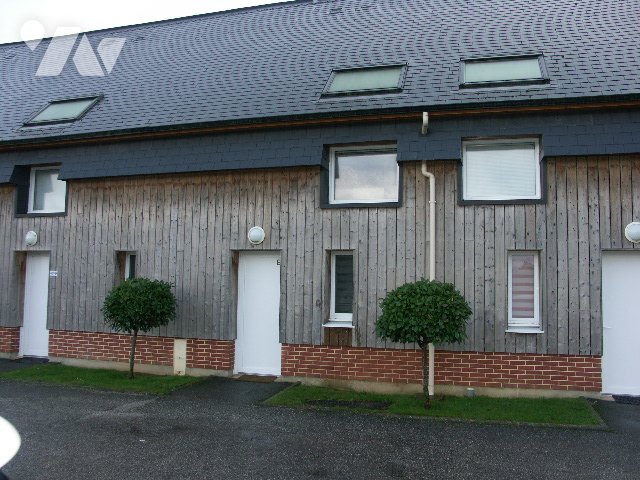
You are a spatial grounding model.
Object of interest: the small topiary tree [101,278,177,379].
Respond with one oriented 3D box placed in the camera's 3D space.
[{"bbox_3d":[-3.075,1.480,8.946,1.200,1.660,1.180,0,-4,16],"label":"small topiary tree"}]

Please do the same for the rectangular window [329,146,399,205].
[{"bbox_3d":[0.726,-1.068,8.802,1.160,0.950,0.080,0,-4,16],"label":"rectangular window"}]

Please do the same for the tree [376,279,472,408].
[{"bbox_3d":[1.448,1.429,7.418,1.280,1.770,1.250,0,-4,16],"label":"tree"}]

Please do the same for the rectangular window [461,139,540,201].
[{"bbox_3d":[2.776,-1.075,8.203,1.130,0.930,0.080,0,-4,16],"label":"rectangular window"}]

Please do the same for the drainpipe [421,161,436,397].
[{"bbox_3d":[1.640,0.549,8.066,0.220,3.530,0.110,0,-4,16],"label":"drainpipe"}]

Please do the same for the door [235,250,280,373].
[{"bbox_3d":[-1.043,1.242,9.171,0.890,2.120,0.080,0,-4,16],"label":"door"}]

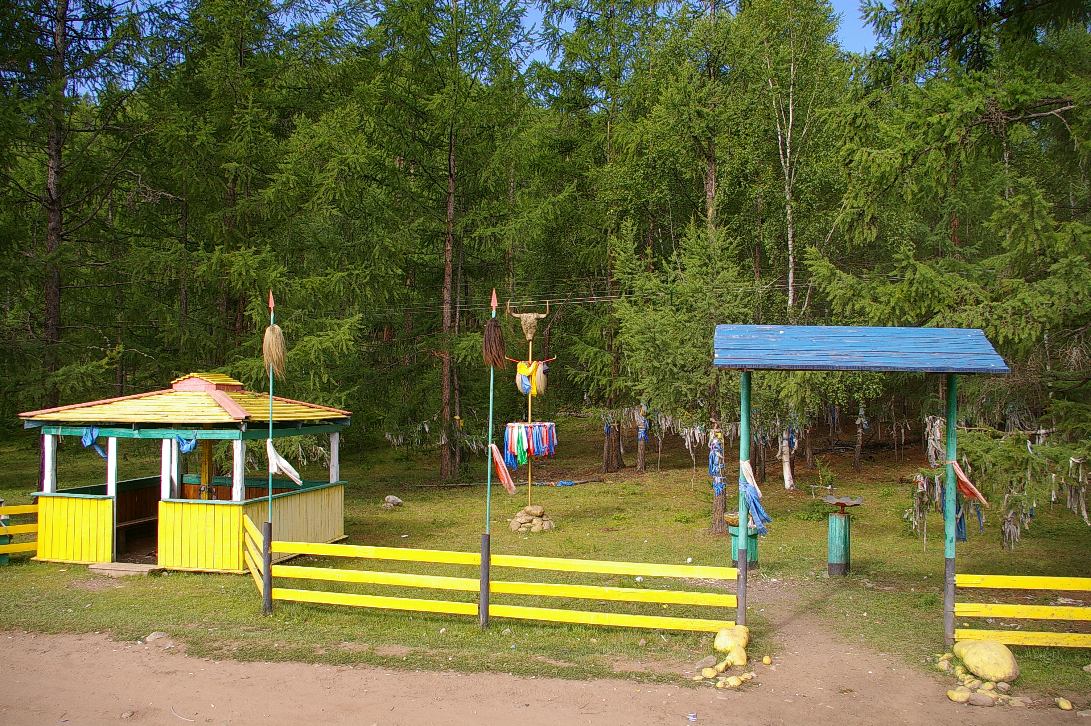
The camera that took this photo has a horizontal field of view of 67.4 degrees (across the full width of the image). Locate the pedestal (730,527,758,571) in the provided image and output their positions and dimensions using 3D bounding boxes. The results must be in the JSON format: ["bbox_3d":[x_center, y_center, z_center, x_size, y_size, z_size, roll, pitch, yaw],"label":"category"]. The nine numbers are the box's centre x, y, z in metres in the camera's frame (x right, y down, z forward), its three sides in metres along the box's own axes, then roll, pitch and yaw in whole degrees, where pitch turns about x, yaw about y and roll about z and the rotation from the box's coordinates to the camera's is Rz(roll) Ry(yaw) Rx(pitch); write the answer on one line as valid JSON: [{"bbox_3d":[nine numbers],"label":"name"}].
[{"bbox_3d":[2.921,2.690,12.023,0.454,0.631,0.454,0,-2,17],"label":"pedestal"}]

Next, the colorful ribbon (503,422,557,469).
[{"bbox_3d":[-0.275,1.475,14.659,0.935,0.843,0.889,0,-2,3],"label":"colorful ribbon"}]

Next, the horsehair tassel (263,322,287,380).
[{"bbox_3d":[-3.214,-0.137,9.708,0.283,0.657,0.263,0,-2,6],"label":"horsehair tassel"}]

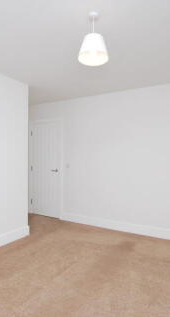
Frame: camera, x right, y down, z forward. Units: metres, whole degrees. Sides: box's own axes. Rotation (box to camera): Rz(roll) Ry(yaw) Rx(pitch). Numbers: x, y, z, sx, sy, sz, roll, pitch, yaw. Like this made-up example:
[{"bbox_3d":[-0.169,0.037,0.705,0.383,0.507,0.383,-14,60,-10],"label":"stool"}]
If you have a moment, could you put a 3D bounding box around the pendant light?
[{"bbox_3d":[0.071,-0.998,1.600,0.250,0.390,0.250,0,-1,0],"label":"pendant light"}]

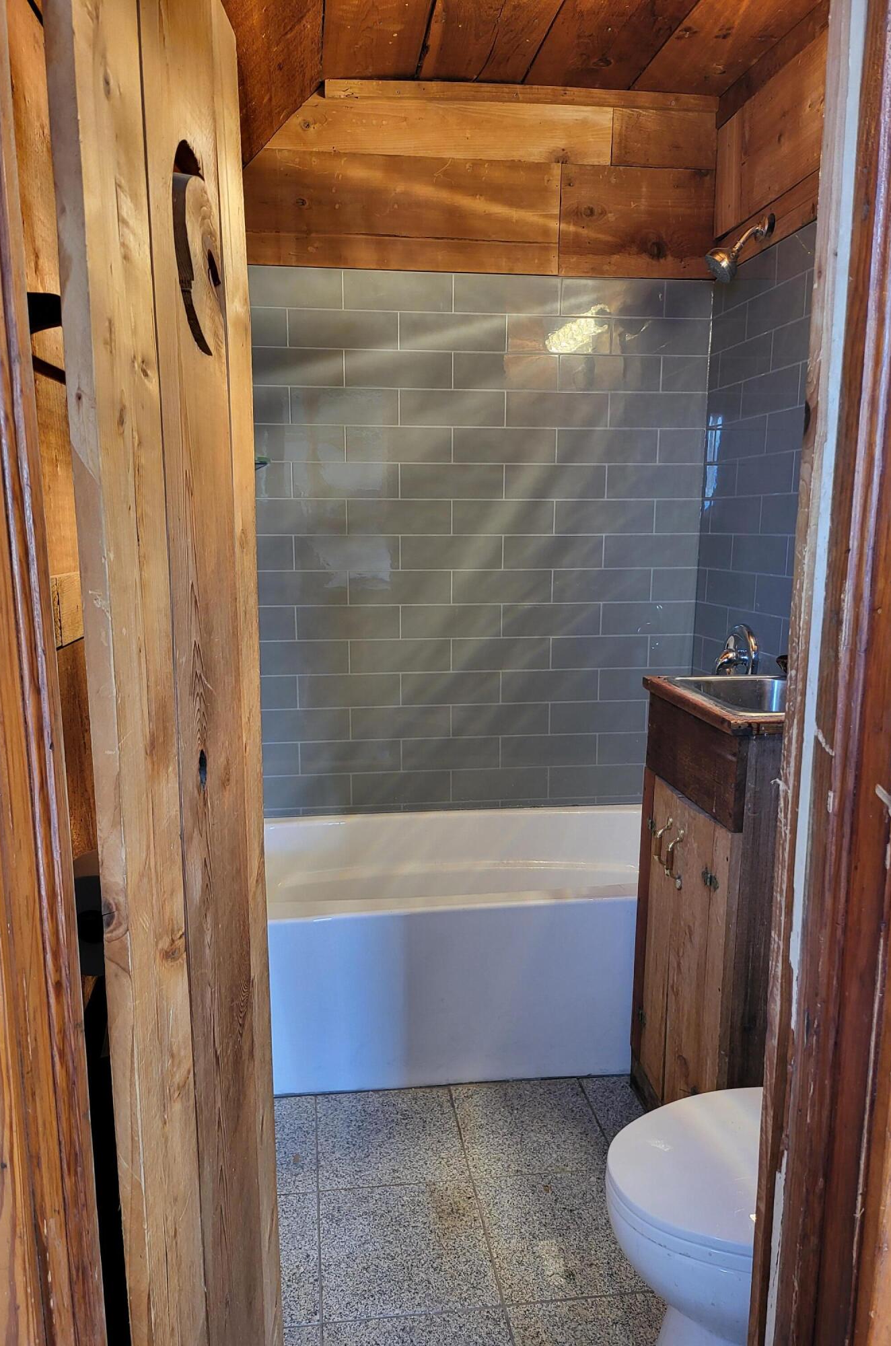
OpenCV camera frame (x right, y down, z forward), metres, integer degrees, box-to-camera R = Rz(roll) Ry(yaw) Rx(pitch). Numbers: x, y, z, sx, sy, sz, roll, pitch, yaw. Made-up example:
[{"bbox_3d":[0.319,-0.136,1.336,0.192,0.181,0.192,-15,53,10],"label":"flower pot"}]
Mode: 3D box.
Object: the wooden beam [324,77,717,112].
[{"bbox_3d":[0.217,-1.535,2.491,1.064,0.038,0.020,-1,11,-7],"label":"wooden beam"}]

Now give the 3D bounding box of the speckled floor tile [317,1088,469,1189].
[{"bbox_3d":[-0.120,1.001,2.012,0.304,0.009,0.304,0,10,-8],"label":"speckled floor tile"}]

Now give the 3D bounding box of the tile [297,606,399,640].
[{"bbox_3d":[-0.282,-0.146,2.725,0.300,0.099,0.010,-1,11,-7],"label":"tile"}]

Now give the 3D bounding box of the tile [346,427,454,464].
[{"bbox_3d":[-0.132,-0.659,2.695,0.304,0.101,0.009,-1,10,-7],"label":"tile"}]

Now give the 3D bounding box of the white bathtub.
[{"bbox_3d":[0.054,0.708,2.590,1.533,0.448,0.740,-1,10,-7],"label":"white bathtub"}]

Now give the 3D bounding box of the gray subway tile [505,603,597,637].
[{"bbox_3d":[0.325,-0.161,2.841,0.304,0.101,0.009,-1,10,-7],"label":"gray subway tile"}]

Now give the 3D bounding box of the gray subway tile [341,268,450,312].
[{"bbox_3d":[-0.130,-1.056,2.594,0.303,0.100,0.010,-1,11,-7],"label":"gray subway tile"}]

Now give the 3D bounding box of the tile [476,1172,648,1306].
[{"bbox_3d":[0.236,1.084,1.821,0.306,0.010,0.306,-1,10,-8],"label":"tile"}]

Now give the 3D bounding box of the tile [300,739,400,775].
[{"bbox_3d":[-0.286,0.256,2.831,0.304,0.101,0.009,-1,10,-7],"label":"tile"}]

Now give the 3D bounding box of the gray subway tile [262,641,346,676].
[{"bbox_3d":[-0.438,-0.045,2.754,0.303,0.100,0.010,-1,11,-7],"label":"gray subway tile"}]

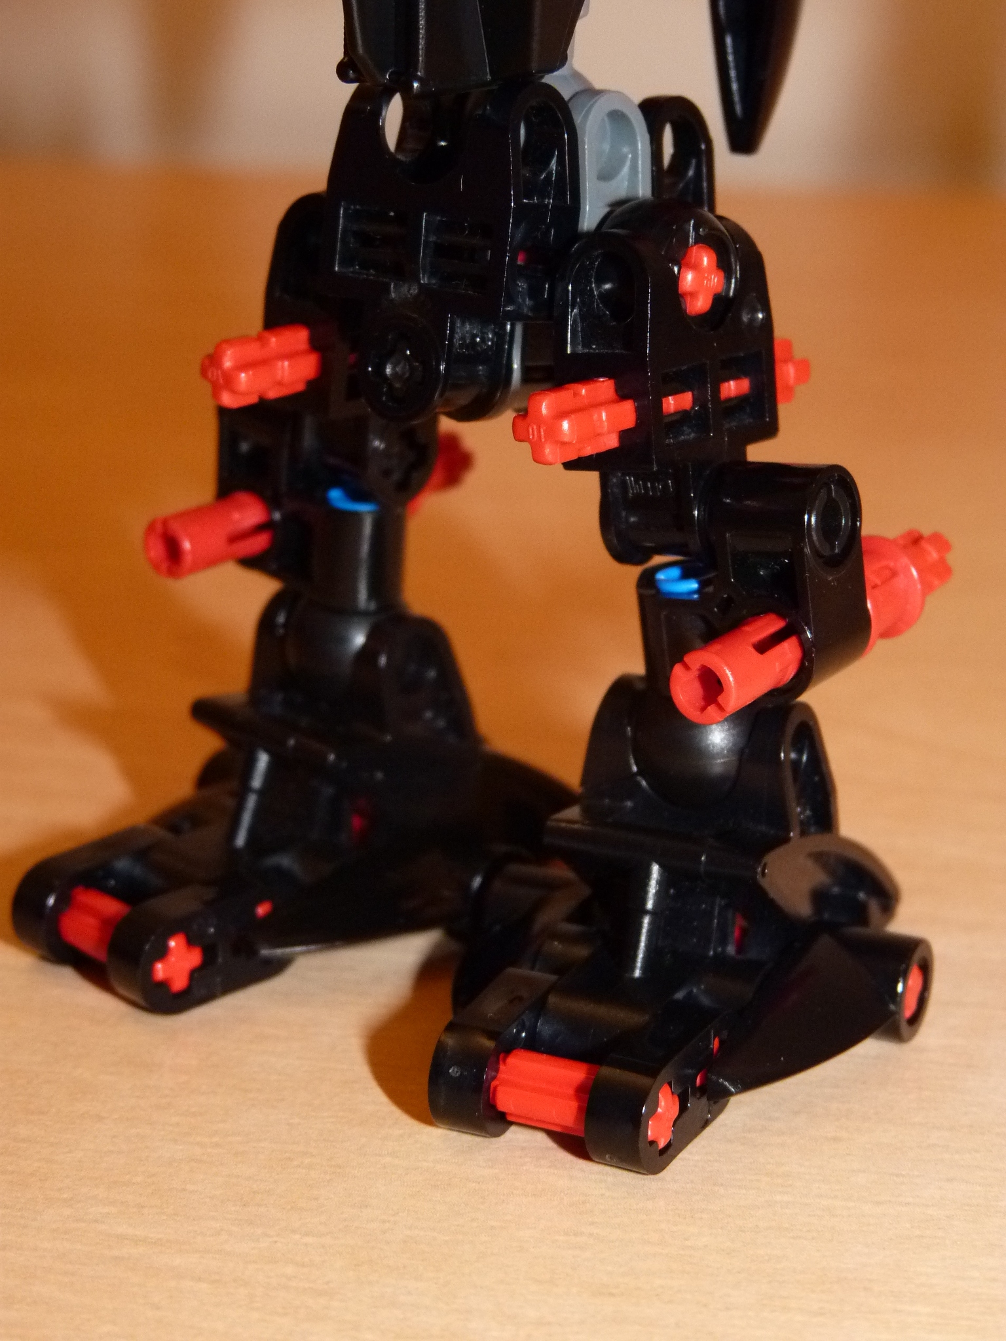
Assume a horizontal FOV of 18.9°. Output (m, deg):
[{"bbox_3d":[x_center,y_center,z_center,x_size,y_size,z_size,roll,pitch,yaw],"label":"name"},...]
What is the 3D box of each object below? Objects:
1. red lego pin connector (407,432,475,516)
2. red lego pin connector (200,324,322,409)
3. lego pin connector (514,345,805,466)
[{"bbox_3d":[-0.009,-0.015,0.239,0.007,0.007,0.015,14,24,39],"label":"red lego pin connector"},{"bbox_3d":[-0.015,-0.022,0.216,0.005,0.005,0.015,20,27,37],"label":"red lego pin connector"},{"bbox_3d":[0.011,-0.019,0.207,0.005,0.005,0.032,4,13,35],"label":"lego pin connector"}]

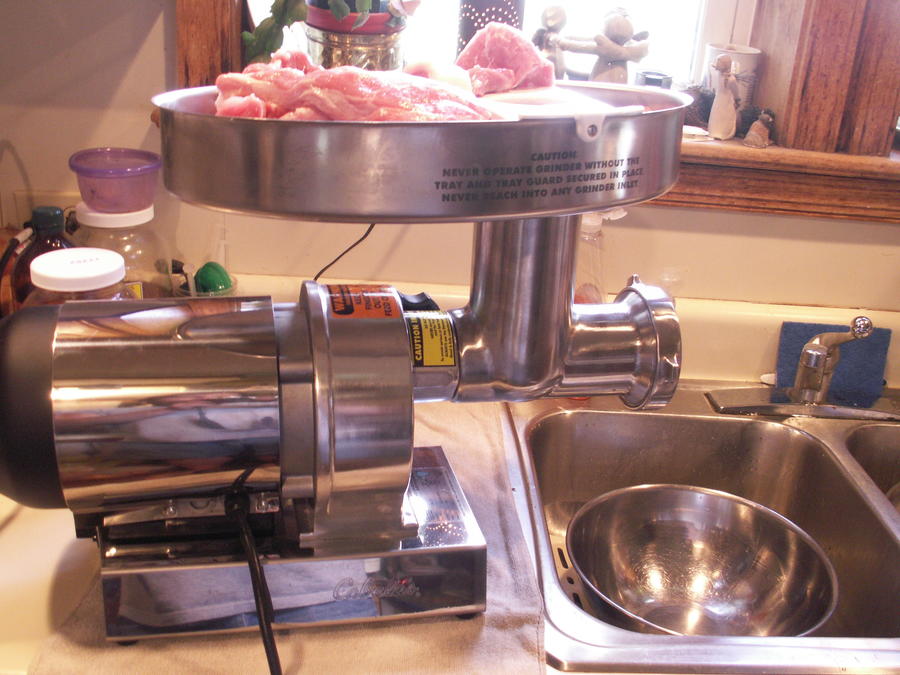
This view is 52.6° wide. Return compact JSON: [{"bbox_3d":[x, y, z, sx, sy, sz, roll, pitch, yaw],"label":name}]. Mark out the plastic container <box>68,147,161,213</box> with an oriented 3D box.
[{"bbox_3d":[-0.381,-0.177,1.030,0.097,0.055,0.097,3,22,-2],"label":"plastic container"}]

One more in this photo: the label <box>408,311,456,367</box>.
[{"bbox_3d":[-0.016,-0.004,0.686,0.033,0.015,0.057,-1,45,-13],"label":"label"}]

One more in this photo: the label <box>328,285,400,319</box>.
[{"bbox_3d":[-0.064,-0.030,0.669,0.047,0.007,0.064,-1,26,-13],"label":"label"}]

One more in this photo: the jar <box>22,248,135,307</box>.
[{"bbox_3d":[-0.358,0.021,0.896,0.110,0.195,0.110,3,22,-2],"label":"jar"}]

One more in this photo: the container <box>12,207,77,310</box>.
[{"bbox_3d":[-0.435,-0.037,1.008,0.087,0.213,0.087,4,21,0],"label":"container"}]

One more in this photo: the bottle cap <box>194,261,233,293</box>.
[{"bbox_3d":[-0.252,-0.064,0.970,0.039,0.037,0.039,3,22,-2],"label":"bottle cap"}]

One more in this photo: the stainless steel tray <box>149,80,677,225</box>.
[{"bbox_3d":[-0.007,-0.141,0.646,0.384,0.059,0.230,-4,23,-16],"label":"stainless steel tray"}]

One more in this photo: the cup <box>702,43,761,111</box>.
[{"bbox_3d":[0.360,-0.321,1.184,0.070,0.102,0.070,4,22,-1],"label":"cup"}]

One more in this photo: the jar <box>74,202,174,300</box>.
[{"bbox_3d":[-0.390,-0.058,1.077,0.117,0.203,0.117,3,22,-2],"label":"jar"}]

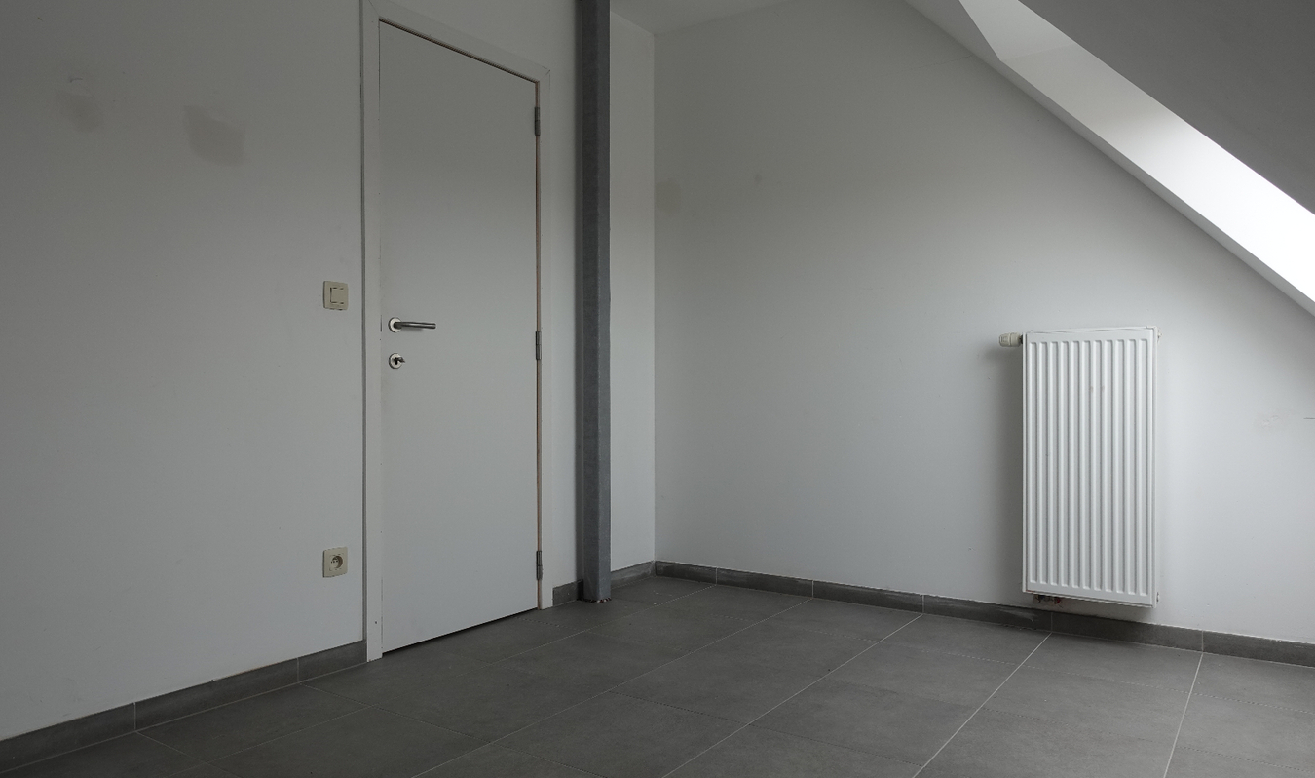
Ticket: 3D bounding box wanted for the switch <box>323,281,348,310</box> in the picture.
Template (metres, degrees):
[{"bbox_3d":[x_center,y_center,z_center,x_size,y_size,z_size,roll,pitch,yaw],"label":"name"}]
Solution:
[{"bbox_3d":[-0.982,-0.281,2.667,0.013,0.081,0.081,-1,0,35],"label":"switch"}]

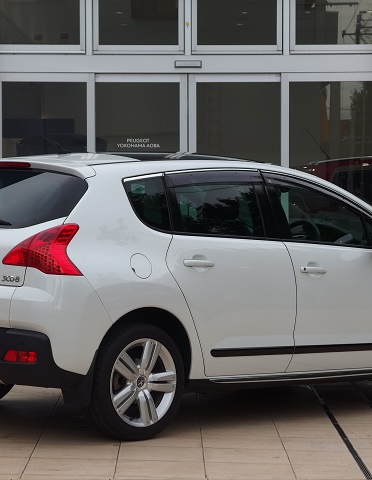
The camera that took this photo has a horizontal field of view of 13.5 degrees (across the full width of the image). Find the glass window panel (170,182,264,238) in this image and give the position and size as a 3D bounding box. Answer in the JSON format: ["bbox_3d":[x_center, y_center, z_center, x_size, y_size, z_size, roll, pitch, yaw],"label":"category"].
[{"bbox_3d":[0.192,-0.179,9.093,0.820,0.367,0.070,0,-18,-43],"label":"glass window panel"}]

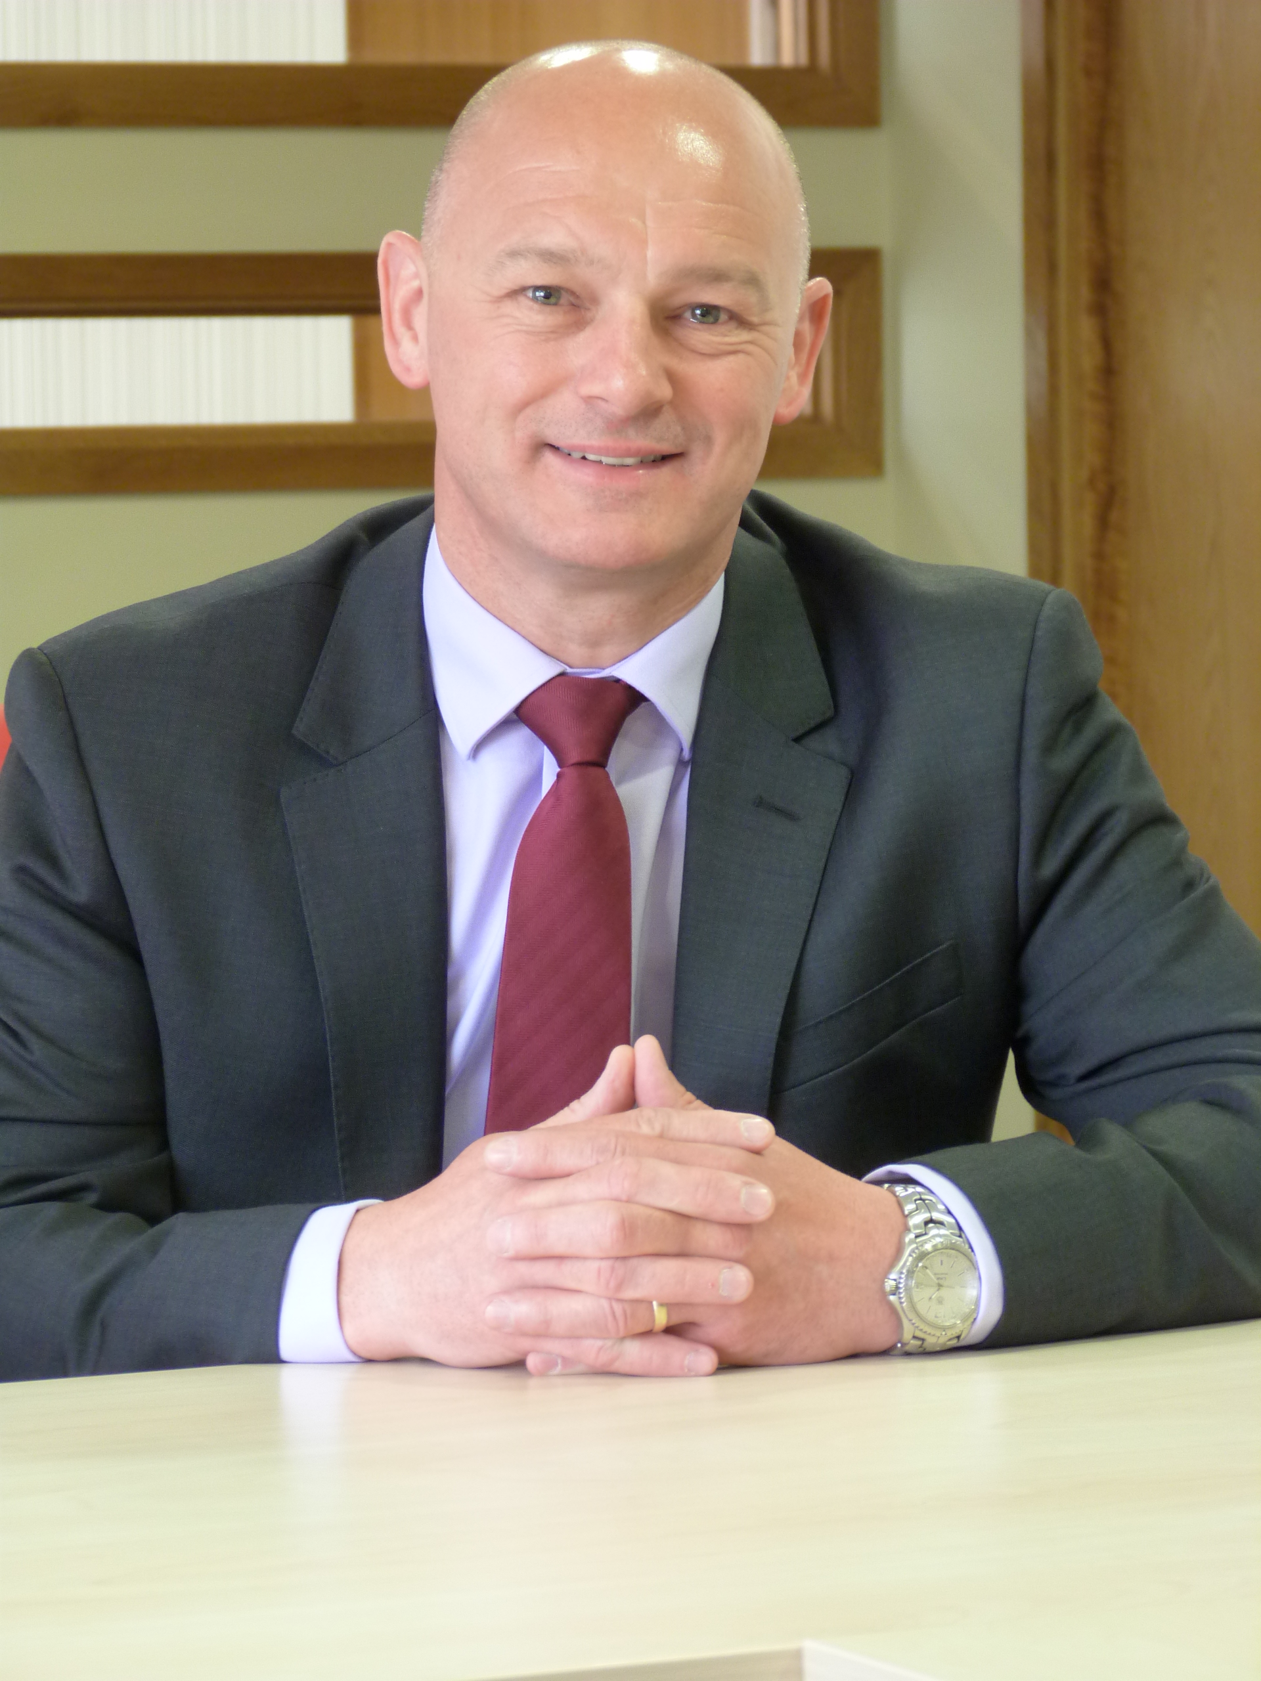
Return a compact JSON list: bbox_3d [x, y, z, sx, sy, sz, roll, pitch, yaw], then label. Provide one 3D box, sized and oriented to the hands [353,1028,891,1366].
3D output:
[{"bbox_3d":[-0.003,0.134,2.830,0.212,0.121,0.125,-1,5,0],"label":"hands"}]

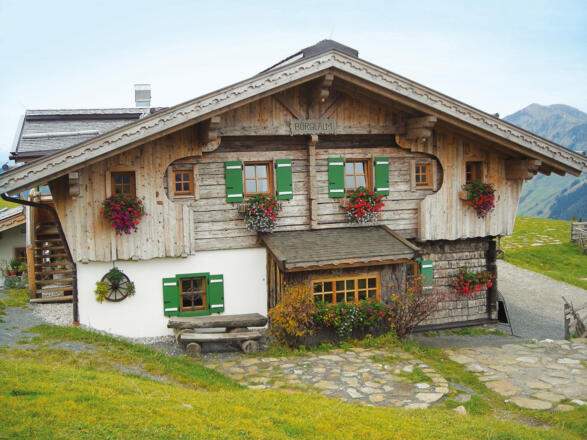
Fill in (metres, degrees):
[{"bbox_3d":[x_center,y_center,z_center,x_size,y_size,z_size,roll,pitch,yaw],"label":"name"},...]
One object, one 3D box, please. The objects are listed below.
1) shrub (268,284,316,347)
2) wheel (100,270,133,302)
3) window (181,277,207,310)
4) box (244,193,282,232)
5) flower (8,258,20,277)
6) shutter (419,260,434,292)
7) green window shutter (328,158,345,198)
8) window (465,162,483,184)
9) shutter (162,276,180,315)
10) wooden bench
[{"bbox_3d":[0.005,2.174,14.615,1.020,1.330,0.970,-1,5,0],"label":"shrub"},{"bbox_3d":[-3.854,1.442,13.997,0.660,0.670,0.100,-3,5,-16],"label":"wheel"},{"bbox_3d":[-2.427,1.812,15.649,0.620,0.840,0.120,-3,6,-18],"label":"window"},{"bbox_3d":[-0.725,-0.145,14.677,0.825,0.779,0.400,-3,5,-16],"label":"box"},{"bbox_3d":[-8.747,1.489,20.200,0.380,0.570,0.380,-3,6,-18],"label":"flower"},{"bbox_3d":[3.654,1.551,17.566,0.350,0.910,0.060,-3,6,-18],"label":"shutter"},{"bbox_3d":[1.025,-0.988,15.294,0.380,0.930,0.040,-3,5,-16],"label":"green window shutter"},{"bbox_3d":[4.551,-1.160,16.232,0.407,0.612,0.200,-3,5,-16],"label":"window"},{"bbox_3d":[-2.728,1.720,14.377,0.360,0.860,0.040,-3,5,-16],"label":"shutter"},{"bbox_3d":[-1.807,2.722,15.320,2.270,0.740,0.920,-3,6,-18],"label":"wooden bench"}]

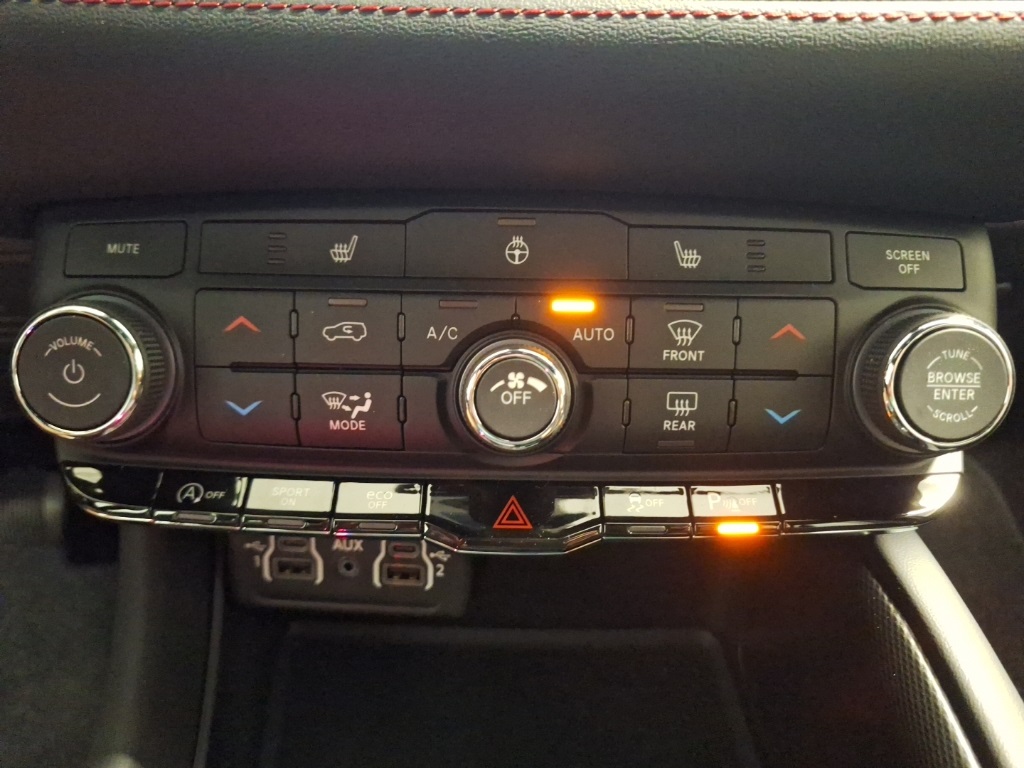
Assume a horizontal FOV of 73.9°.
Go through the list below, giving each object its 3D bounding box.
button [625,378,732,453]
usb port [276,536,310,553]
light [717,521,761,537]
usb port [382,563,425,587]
[{"bbox_3d":[0.052,0.009,0.216,0.033,0.023,0.010,1,9,0],"label":"button"},{"bbox_3d":[-0.083,0.059,0.262,0.013,0.007,0.010,1,15,0],"label":"usb port"},{"bbox_3d":[0.071,0.045,0.215,0.013,0.004,0.003,1,-3,-2],"label":"light"},{"bbox_3d":[-0.041,0.071,0.265,0.016,0.010,0.010,1,15,0],"label":"usb port"}]

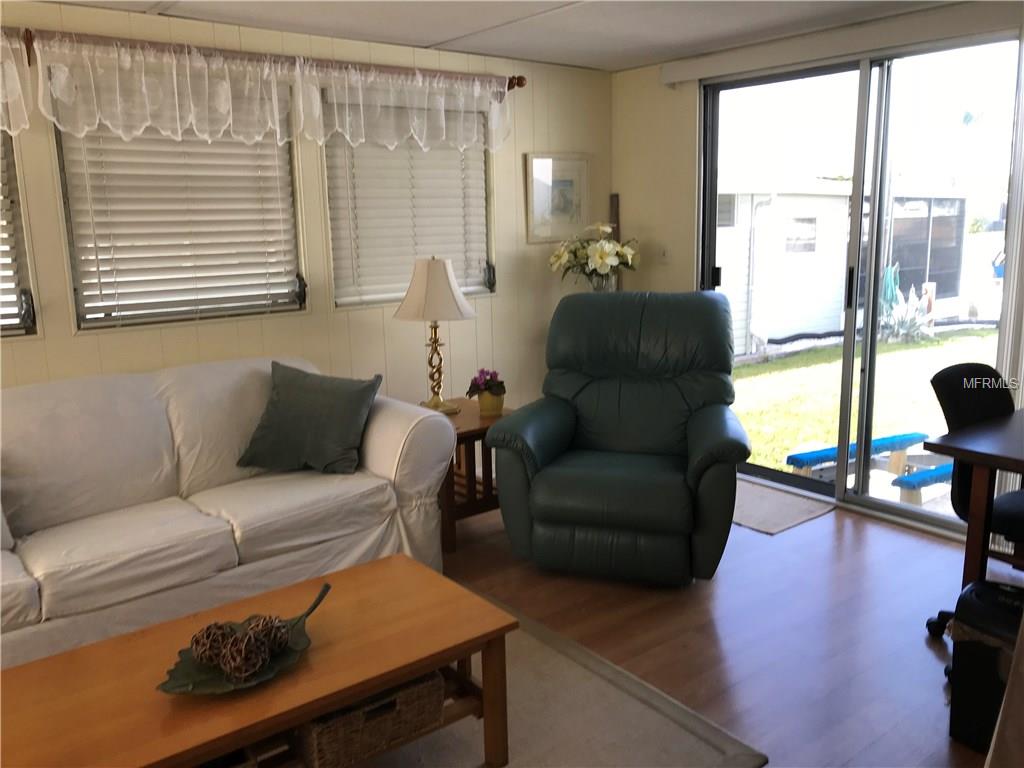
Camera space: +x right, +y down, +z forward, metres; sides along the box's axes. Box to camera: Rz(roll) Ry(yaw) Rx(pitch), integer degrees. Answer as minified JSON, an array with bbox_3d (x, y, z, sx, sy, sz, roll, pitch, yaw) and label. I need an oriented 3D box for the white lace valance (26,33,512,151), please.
[{"bbox_3d":[-0.823,-1.177,3.473,2.065,0.360,0.080,-10,14,-37],"label":"white lace valance"}]

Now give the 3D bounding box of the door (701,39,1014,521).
[{"bbox_3d":[1.587,-0.423,3.829,0.120,2.040,1.780,-10,14,-37],"label":"door"}]

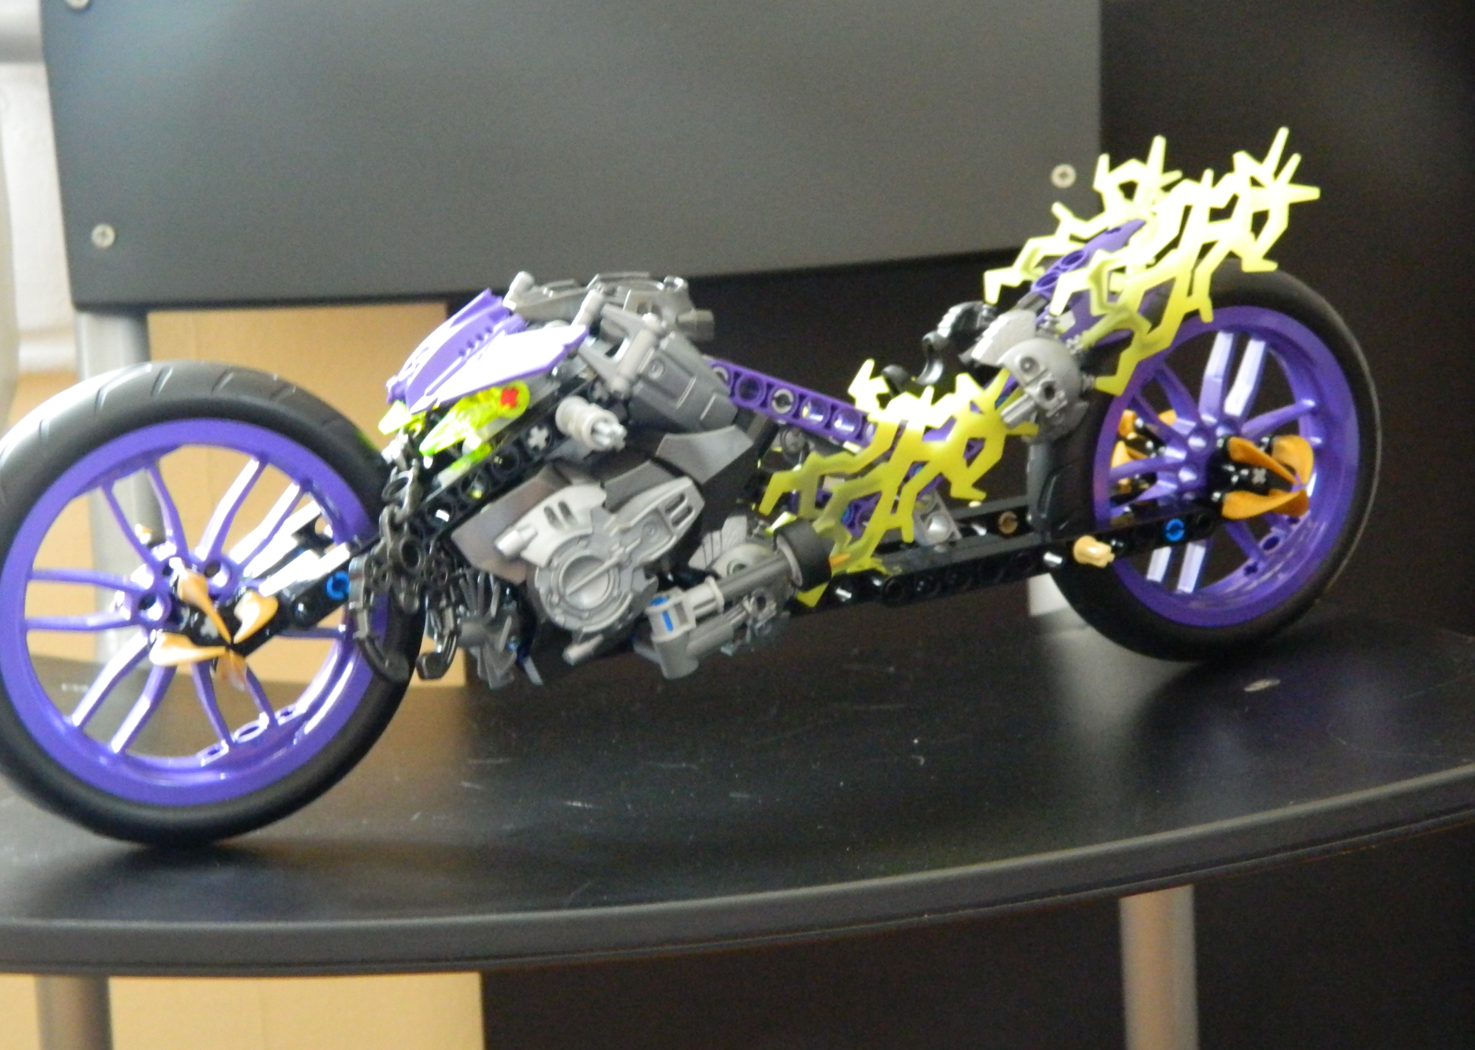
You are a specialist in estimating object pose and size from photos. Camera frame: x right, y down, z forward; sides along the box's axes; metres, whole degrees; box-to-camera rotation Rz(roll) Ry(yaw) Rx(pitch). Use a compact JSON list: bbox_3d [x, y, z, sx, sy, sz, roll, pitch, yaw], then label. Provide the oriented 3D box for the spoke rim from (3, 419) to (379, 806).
[{"bbox_3d":[-0.105,0.015,0.465,0.075,0.075,0.018,-8,14,-24],"label":"spoke rim"}]

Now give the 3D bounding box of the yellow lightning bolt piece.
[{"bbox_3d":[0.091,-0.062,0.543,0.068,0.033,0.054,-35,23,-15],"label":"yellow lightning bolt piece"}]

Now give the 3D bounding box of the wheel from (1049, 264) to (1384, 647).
[{"bbox_3d":[0.109,-0.015,0.564,0.094,0.094,0.020,-8,14,-24],"label":"wheel"}]

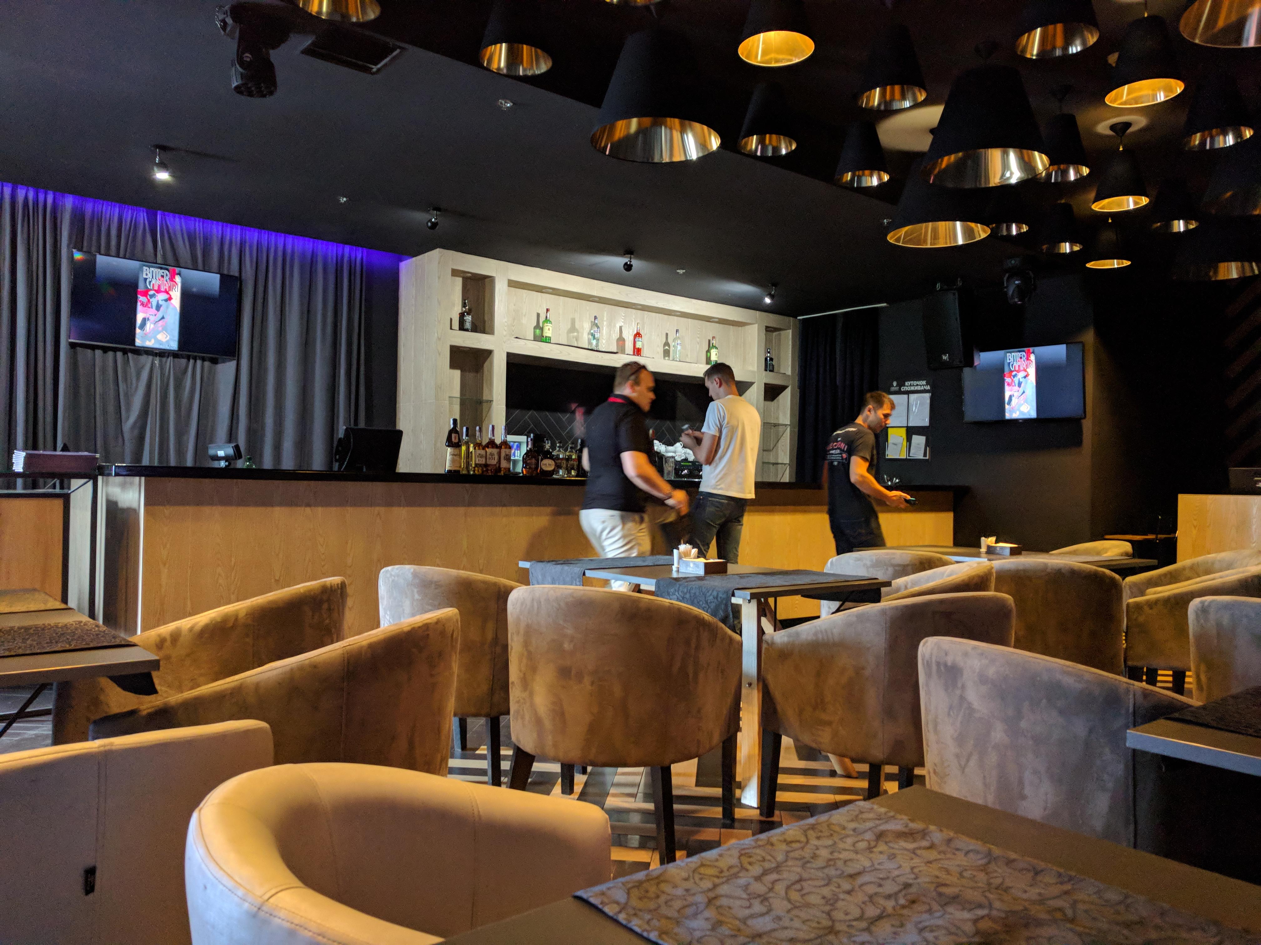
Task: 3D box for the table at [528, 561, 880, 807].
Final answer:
[{"bbox_3d":[0.253,0.790,4.031,0.800,0.750,1.470,2,-1,-39],"label":"table"}]

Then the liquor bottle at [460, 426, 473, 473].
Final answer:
[{"bbox_3d":[-0.976,-0.127,5.617,0.060,0.287,0.060,1,-1,-20],"label":"liquor bottle"}]

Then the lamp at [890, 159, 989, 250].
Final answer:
[{"bbox_3d":[1.776,-1.592,5.433,0.565,0.460,0.565,1,-1,0],"label":"lamp"}]

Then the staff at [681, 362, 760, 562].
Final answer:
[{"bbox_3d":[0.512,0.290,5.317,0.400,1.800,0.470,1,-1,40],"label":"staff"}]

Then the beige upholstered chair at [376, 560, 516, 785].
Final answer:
[{"bbox_3d":[-0.616,0.742,3.600,0.650,0.800,0.652,1,-1,28],"label":"beige upholstered chair"}]

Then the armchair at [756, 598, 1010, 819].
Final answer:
[{"bbox_3d":[0.862,0.767,3.064,0.630,0.790,0.630,1,-1,-25],"label":"armchair"}]

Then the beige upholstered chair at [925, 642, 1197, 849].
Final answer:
[{"bbox_3d":[0.984,0.759,2.054,0.606,0.811,0.684,2,-1,-34],"label":"beige upholstered chair"}]

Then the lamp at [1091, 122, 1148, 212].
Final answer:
[{"bbox_3d":[2.748,-1.732,5.303,0.287,0.460,0.287,2,-1,-39],"label":"lamp"}]

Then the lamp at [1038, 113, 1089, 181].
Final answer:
[{"bbox_3d":[2.078,-1.571,4.552,0.250,0.265,0.250,2,-1,-39],"label":"lamp"}]

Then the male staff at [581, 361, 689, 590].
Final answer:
[{"bbox_3d":[0.013,0.289,5.077,0.520,1.775,0.520,2,-1,-25],"label":"male staff"}]

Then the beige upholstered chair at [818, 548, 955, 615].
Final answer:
[{"bbox_3d":[1.345,0.796,4.954,0.650,0.800,0.652,1,-1,10],"label":"beige upholstered chair"}]

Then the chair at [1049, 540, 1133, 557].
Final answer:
[{"bbox_3d":[2.787,0.846,5.986,0.630,0.790,0.630,1,-1,-5],"label":"chair"}]

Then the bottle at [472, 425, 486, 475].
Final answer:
[{"bbox_3d":[-0.936,-0.139,5.850,0.078,0.298,0.078,1,-1,0],"label":"bottle"}]

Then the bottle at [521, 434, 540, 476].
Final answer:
[{"bbox_3d":[-0.621,-0.109,5.904,0.105,0.272,0.080,1,-1,-20],"label":"bottle"}]

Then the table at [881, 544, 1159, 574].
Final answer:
[{"bbox_3d":[2.076,0.840,5.389,0.795,0.750,1.420,2,-1,-34],"label":"table"}]

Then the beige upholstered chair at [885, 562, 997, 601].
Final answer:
[{"bbox_3d":[1.281,0.791,4.313,0.606,0.811,0.684,1,-1,8],"label":"beige upholstered chair"}]

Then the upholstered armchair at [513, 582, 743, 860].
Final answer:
[{"bbox_3d":[-0.066,0.744,3.034,0.650,0.800,0.652,1,-1,26],"label":"upholstered armchair"}]

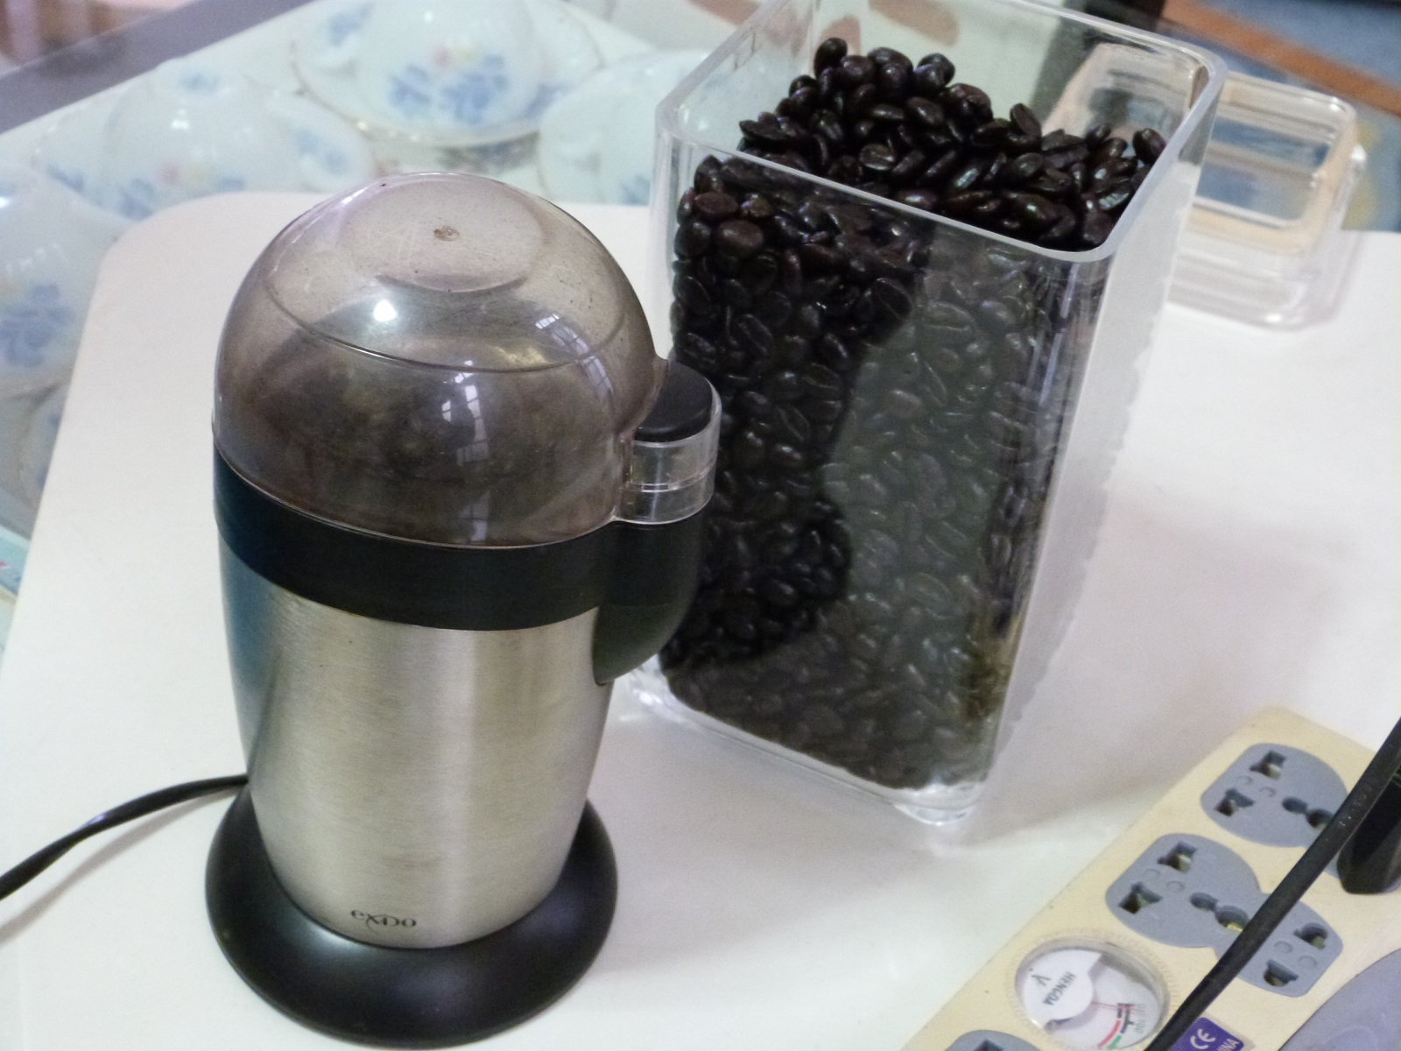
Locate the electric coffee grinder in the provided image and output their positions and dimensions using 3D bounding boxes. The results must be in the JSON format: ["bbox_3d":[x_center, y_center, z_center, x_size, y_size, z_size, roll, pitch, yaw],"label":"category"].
[{"bbox_3d":[-0.054,0.017,0.492,0.111,0.183,0.099,16,38,9],"label":"electric coffee grinder"}]

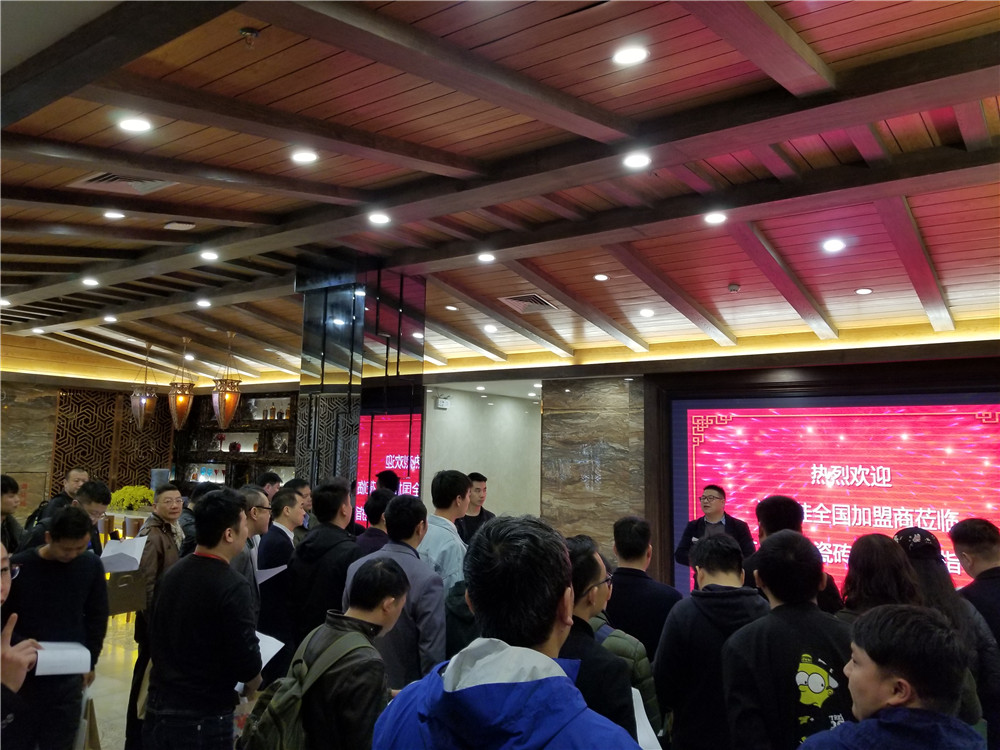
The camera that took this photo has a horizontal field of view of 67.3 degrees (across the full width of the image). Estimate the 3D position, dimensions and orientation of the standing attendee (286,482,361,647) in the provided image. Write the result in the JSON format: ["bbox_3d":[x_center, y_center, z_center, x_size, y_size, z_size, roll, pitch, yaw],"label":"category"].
[{"bbox_3d":[-0.852,1.387,3.531,0.520,1.776,0.330,-3,-7,38],"label":"standing attendee"}]

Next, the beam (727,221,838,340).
[{"bbox_3d":[2.178,-0.686,5.669,0.147,0.081,2.428,-3,-17,36],"label":"beam"}]

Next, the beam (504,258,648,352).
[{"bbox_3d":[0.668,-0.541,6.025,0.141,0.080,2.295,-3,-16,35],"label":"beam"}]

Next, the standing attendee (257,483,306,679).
[{"bbox_3d":[-1.344,1.542,4.617,0.320,1.666,0.500,4,-6,-28],"label":"standing attendee"}]

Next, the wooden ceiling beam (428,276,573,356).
[{"bbox_3d":[0.038,-0.576,7.232,0.151,0.081,2.428,-3,-17,36],"label":"wooden ceiling beam"}]

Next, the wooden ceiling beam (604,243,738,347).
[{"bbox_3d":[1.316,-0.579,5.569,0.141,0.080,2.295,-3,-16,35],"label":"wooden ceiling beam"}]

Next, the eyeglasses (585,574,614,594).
[{"bbox_3d":[0.253,0.645,2.300,0.140,0.047,0.145,-4,-7,42],"label":"eyeglasses"}]

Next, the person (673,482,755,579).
[{"bbox_3d":[1.555,1.665,5.419,0.550,1.710,0.360,-1,-6,24],"label":"person"}]

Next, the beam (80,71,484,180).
[{"bbox_3d":[-0.725,-1.036,3.243,0.143,0.077,2.112,-3,3,36],"label":"beam"}]

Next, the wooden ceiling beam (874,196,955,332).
[{"bbox_3d":[2.894,-0.723,5.146,0.148,0.081,2.428,-3,-17,36],"label":"wooden ceiling beam"}]

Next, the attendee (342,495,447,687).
[{"bbox_3d":[-0.477,1.394,3.264,0.530,1.722,0.330,-3,-7,38],"label":"attendee"}]

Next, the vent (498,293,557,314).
[{"bbox_3d":[0.269,-0.661,6.957,0.420,0.035,0.420,-3,-17,36],"label":"vent"}]

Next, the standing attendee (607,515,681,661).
[{"bbox_3d":[0.621,1.477,3.468,0.500,1.635,0.300,-1,-6,23],"label":"standing attendee"}]

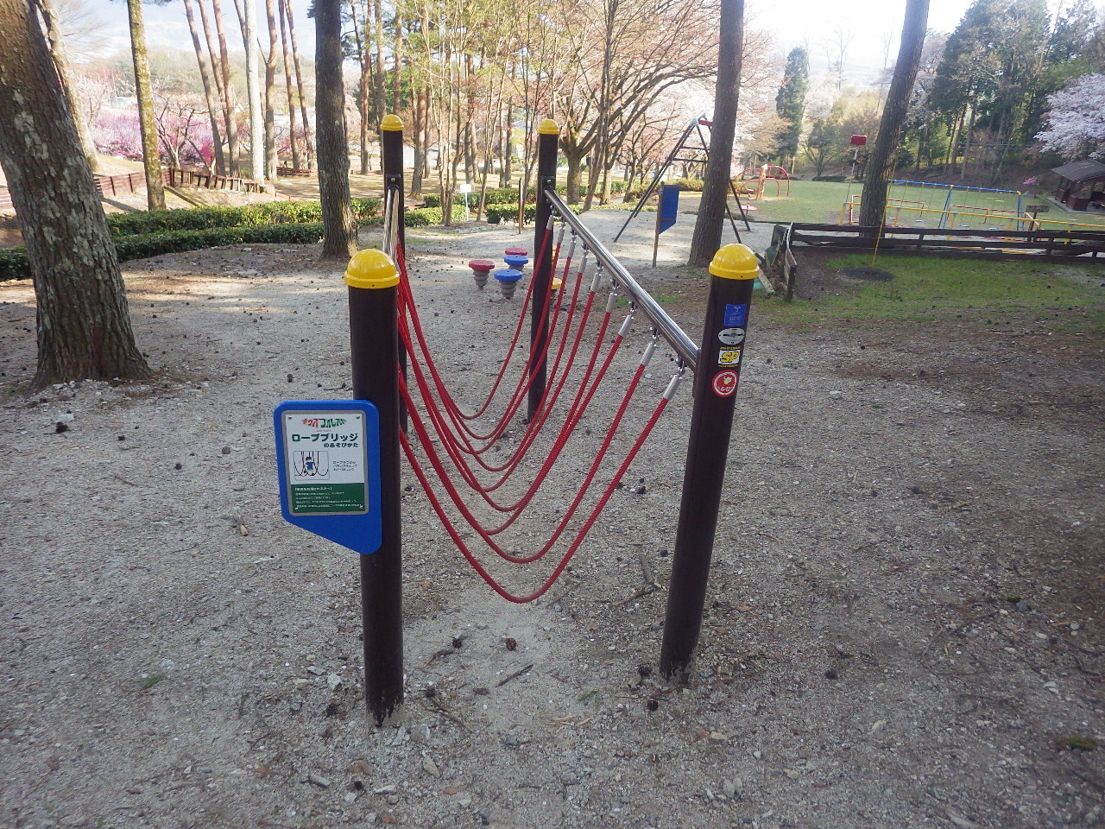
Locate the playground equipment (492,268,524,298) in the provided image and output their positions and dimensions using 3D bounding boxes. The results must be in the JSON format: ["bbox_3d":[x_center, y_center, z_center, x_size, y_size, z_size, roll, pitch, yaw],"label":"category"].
[{"bbox_3d":[-0.514,-1.500,9.325,0.330,0.310,0.330,3,25,0],"label":"playground equipment"}]

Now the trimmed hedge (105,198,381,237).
[{"bbox_3d":[-5.371,-3.625,14.820,0.750,0.450,5.770,17,25,27],"label":"trimmed hedge"}]

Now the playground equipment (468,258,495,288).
[{"bbox_3d":[-0.899,-1.770,10.149,0.330,0.310,0.330,3,25,0],"label":"playground equipment"}]

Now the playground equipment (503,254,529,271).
[{"bbox_3d":[-0.494,-1.976,10.815,0.330,0.310,0.330,3,25,0],"label":"playground equipment"}]

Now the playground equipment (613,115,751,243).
[{"bbox_3d":[2.899,-5.088,16.993,2.650,2.470,1.950,7,26,8],"label":"playground equipment"}]

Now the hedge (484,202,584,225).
[{"bbox_3d":[-0.403,-4.656,18.621,2.240,0.440,0.750,0,26,-7],"label":"hedge"}]

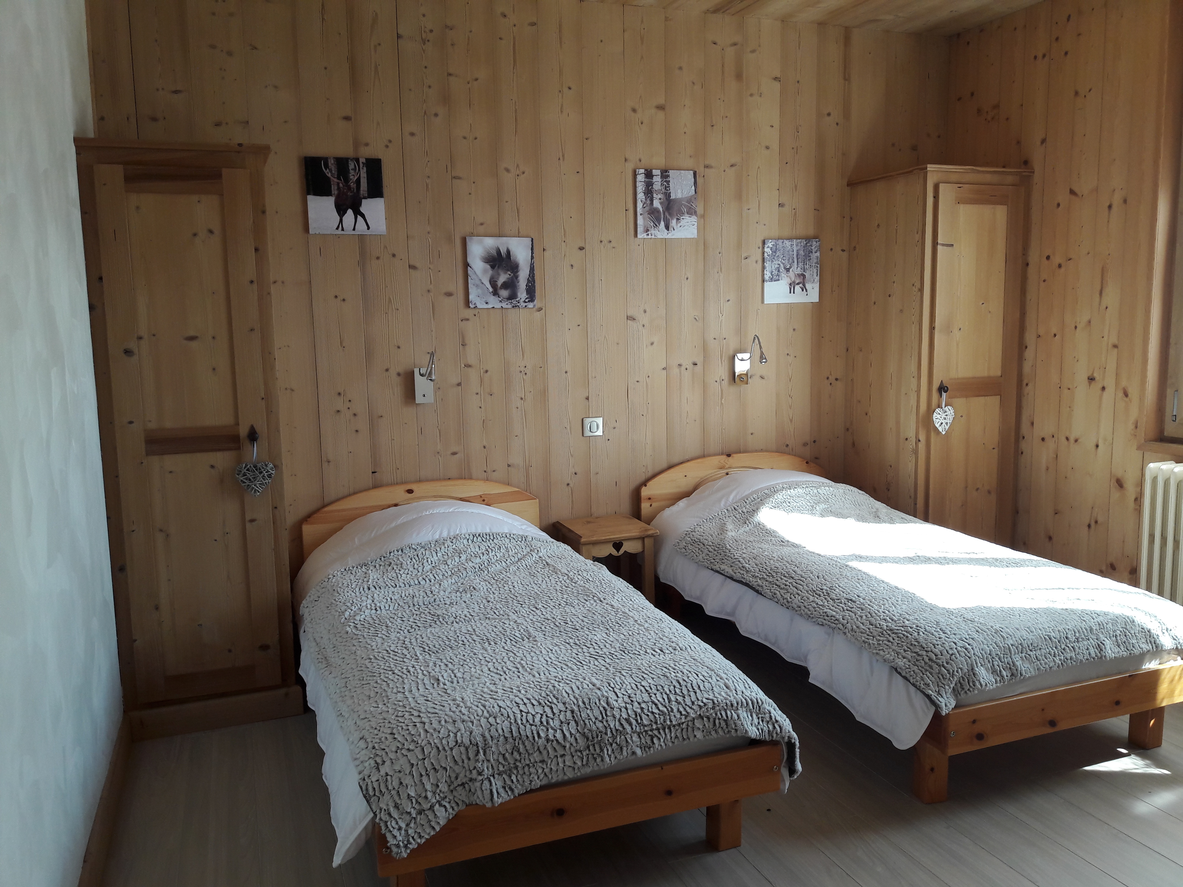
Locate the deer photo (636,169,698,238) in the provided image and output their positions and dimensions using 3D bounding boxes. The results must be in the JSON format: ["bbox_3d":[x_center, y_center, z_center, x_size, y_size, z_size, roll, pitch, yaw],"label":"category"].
[{"bbox_3d":[0.326,-1.037,4.155,0.286,0.286,0.020,-4,8,-20],"label":"deer photo"}]

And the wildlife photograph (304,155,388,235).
[{"bbox_3d":[-0.944,-0.950,3.680,0.286,0.286,0.020,-4,8,-20],"label":"wildlife photograph"}]

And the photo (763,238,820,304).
[{"bbox_3d":[0.920,-0.792,4.413,0.286,0.286,0.020,-4,8,-20],"label":"photo"}]

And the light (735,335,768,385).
[{"bbox_3d":[0.709,-0.375,4.309,0.074,0.226,0.160,-4,8,-20],"label":"light"}]

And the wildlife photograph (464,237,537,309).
[{"bbox_3d":[-0.369,-0.699,3.932,0.286,0.286,0.020,-4,8,-20],"label":"wildlife photograph"}]

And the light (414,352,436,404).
[{"bbox_3d":[-0.654,-0.260,3.803,0.076,0.211,0.160,-4,8,-20],"label":"light"}]

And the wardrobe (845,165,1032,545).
[{"bbox_3d":[1.583,-0.251,4.447,0.575,1.922,0.554,-4,8,-20],"label":"wardrobe"}]

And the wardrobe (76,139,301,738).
[{"bbox_3d":[-1.367,-0.029,3.339,0.557,1.892,0.569,-4,8,-20],"label":"wardrobe"}]

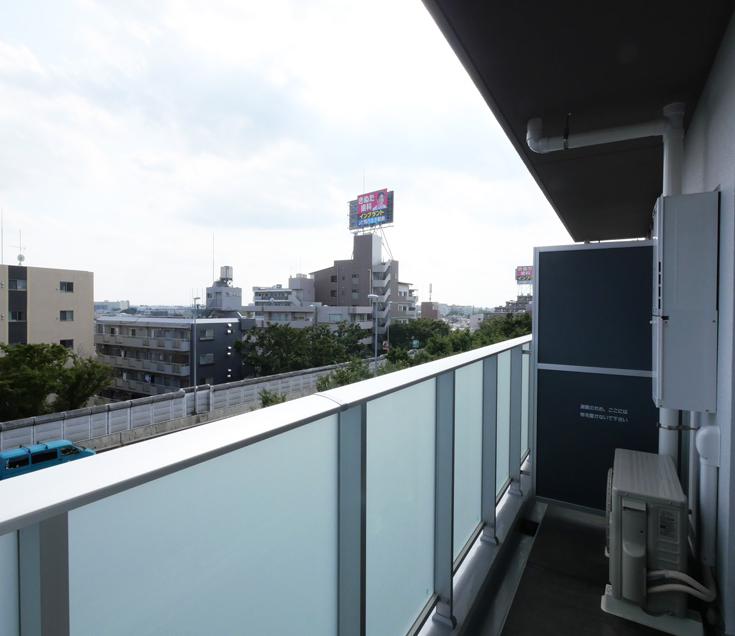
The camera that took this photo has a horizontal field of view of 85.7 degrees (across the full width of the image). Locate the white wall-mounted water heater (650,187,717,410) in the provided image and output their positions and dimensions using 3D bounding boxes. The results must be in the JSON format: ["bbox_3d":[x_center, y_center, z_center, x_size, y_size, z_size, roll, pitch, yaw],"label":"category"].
[{"bbox_3d":[1.682,-0.084,2.129,0.245,1.050,0.470,1,1,32],"label":"white wall-mounted water heater"}]

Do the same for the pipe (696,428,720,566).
[{"bbox_3d":[1.640,0.845,1.912,0.075,0.650,0.095,1,1,32],"label":"pipe"}]

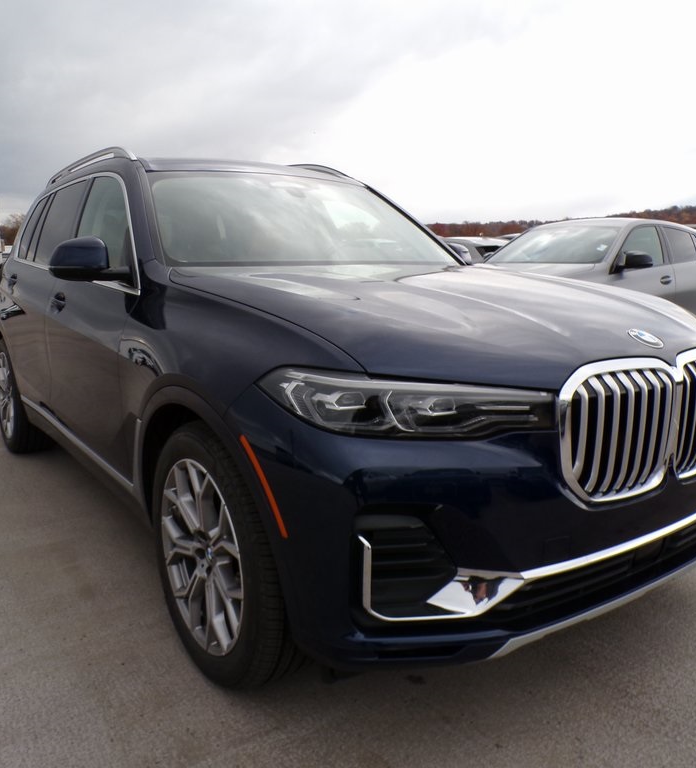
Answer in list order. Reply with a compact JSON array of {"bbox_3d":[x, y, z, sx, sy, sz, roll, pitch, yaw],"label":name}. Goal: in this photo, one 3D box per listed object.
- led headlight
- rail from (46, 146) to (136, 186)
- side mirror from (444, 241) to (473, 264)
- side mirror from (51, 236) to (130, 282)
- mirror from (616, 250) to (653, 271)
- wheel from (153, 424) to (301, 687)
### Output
[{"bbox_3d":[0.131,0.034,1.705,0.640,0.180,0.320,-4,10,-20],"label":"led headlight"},{"bbox_3d":[-1.483,-1.183,3.951,0.090,0.120,1.860,-7,12,-34],"label":"rail"},{"bbox_3d":[0.562,-0.678,3.864,0.290,0.180,0.190,-7,12,-34],"label":"side mirror"},{"bbox_3d":[-1.012,-0.488,2.772,0.290,0.180,0.190,-7,12,-34],"label":"side mirror"},{"bbox_3d":[2.812,-1.200,6.942,0.190,0.175,0.280,-8,13,-38],"label":"mirror"},{"bbox_3d":[-0.333,0.492,2.174,0.285,0.785,0.785,-7,12,-34],"label":"wheel"}]

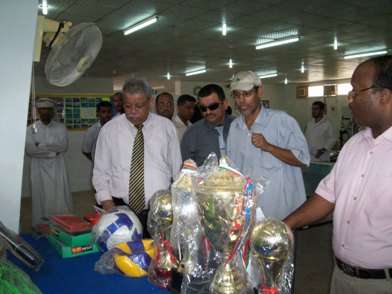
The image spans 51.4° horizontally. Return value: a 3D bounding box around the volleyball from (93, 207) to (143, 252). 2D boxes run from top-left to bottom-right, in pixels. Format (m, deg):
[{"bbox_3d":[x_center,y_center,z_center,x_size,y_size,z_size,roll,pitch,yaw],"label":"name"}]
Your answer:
[{"bbox_3d":[-0.349,0.375,1.820,0.224,0.224,0.224,0,6,0],"label":"volleyball"}]

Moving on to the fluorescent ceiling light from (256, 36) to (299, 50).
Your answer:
[{"bbox_3d":[1.440,-1.858,7.300,0.090,0.090,1.220,-3,7,-28],"label":"fluorescent ceiling light"}]

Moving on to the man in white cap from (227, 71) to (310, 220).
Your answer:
[{"bbox_3d":[0.439,0.424,2.491,0.520,1.759,0.380,3,7,30],"label":"man in white cap"}]

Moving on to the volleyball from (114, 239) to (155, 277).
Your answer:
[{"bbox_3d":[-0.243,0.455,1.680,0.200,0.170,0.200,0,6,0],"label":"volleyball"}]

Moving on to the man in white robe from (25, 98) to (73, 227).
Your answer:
[{"bbox_3d":[-1.634,0.285,4.586,0.500,1.661,0.340,-2,6,-19],"label":"man in white robe"}]

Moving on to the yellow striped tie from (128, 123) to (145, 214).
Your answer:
[{"bbox_3d":[-0.340,0.123,2.330,0.092,0.530,0.060,0,6,-5],"label":"yellow striped tie"}]

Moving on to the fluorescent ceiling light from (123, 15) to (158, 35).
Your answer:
[{"bbox_3d":[-0.734,-1.571,5.300,0.090,0.090,1.220,-3,7,-28],"label":"fluorescent ceiling light"}]

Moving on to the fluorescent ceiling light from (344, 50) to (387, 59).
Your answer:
[{"bbox_3d":[3.941,-2.160,9.500,0.090,0.090,1.220,-3,7,-28],"label":"fluorescent ceiling light"}]

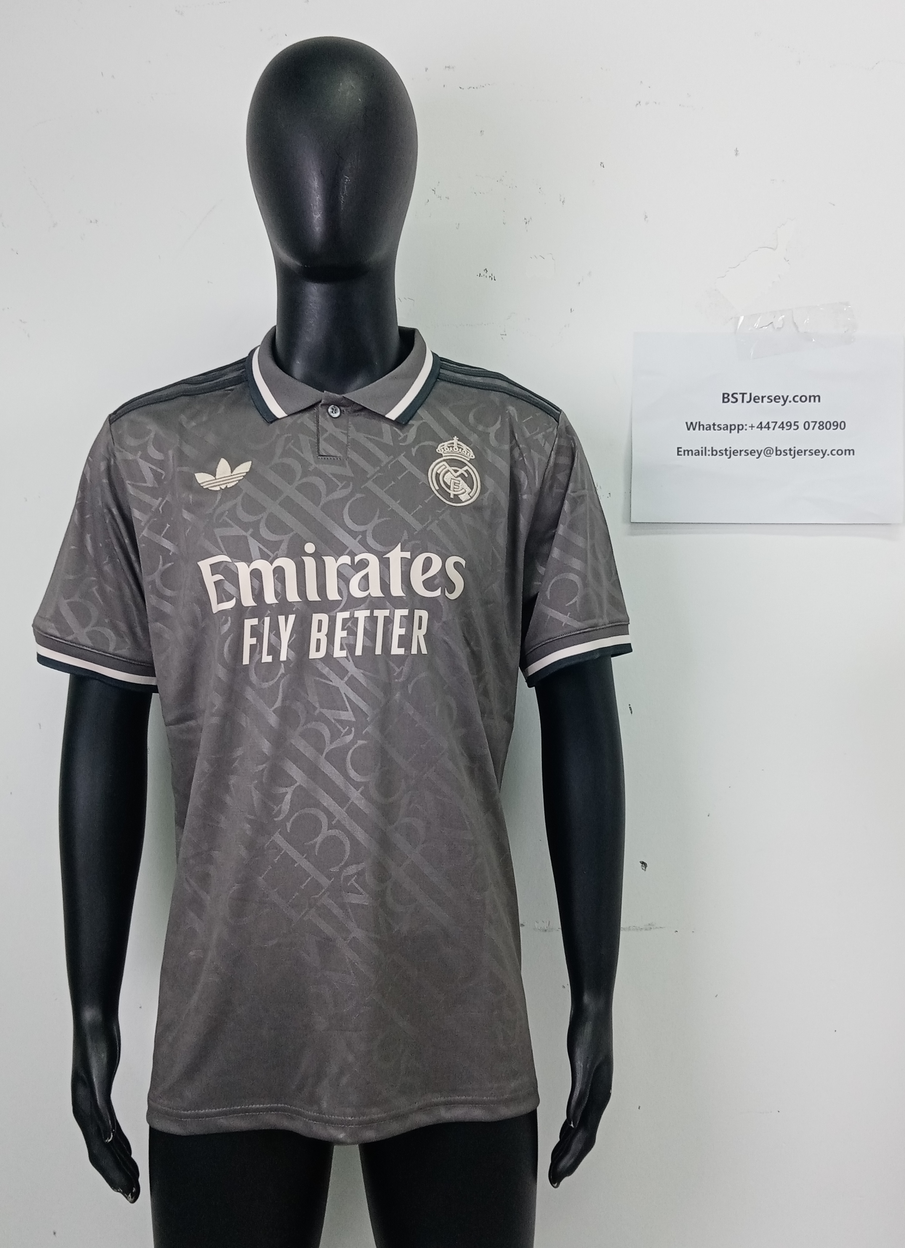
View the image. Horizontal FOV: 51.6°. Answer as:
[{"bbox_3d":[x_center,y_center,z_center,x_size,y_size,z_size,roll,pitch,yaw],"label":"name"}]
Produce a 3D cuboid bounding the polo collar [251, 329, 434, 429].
[{"bbox_3d":[-0.108,-0.244,0.912,0.190,0.122,0.155,0,2,-3],"label":"polo collar"}]

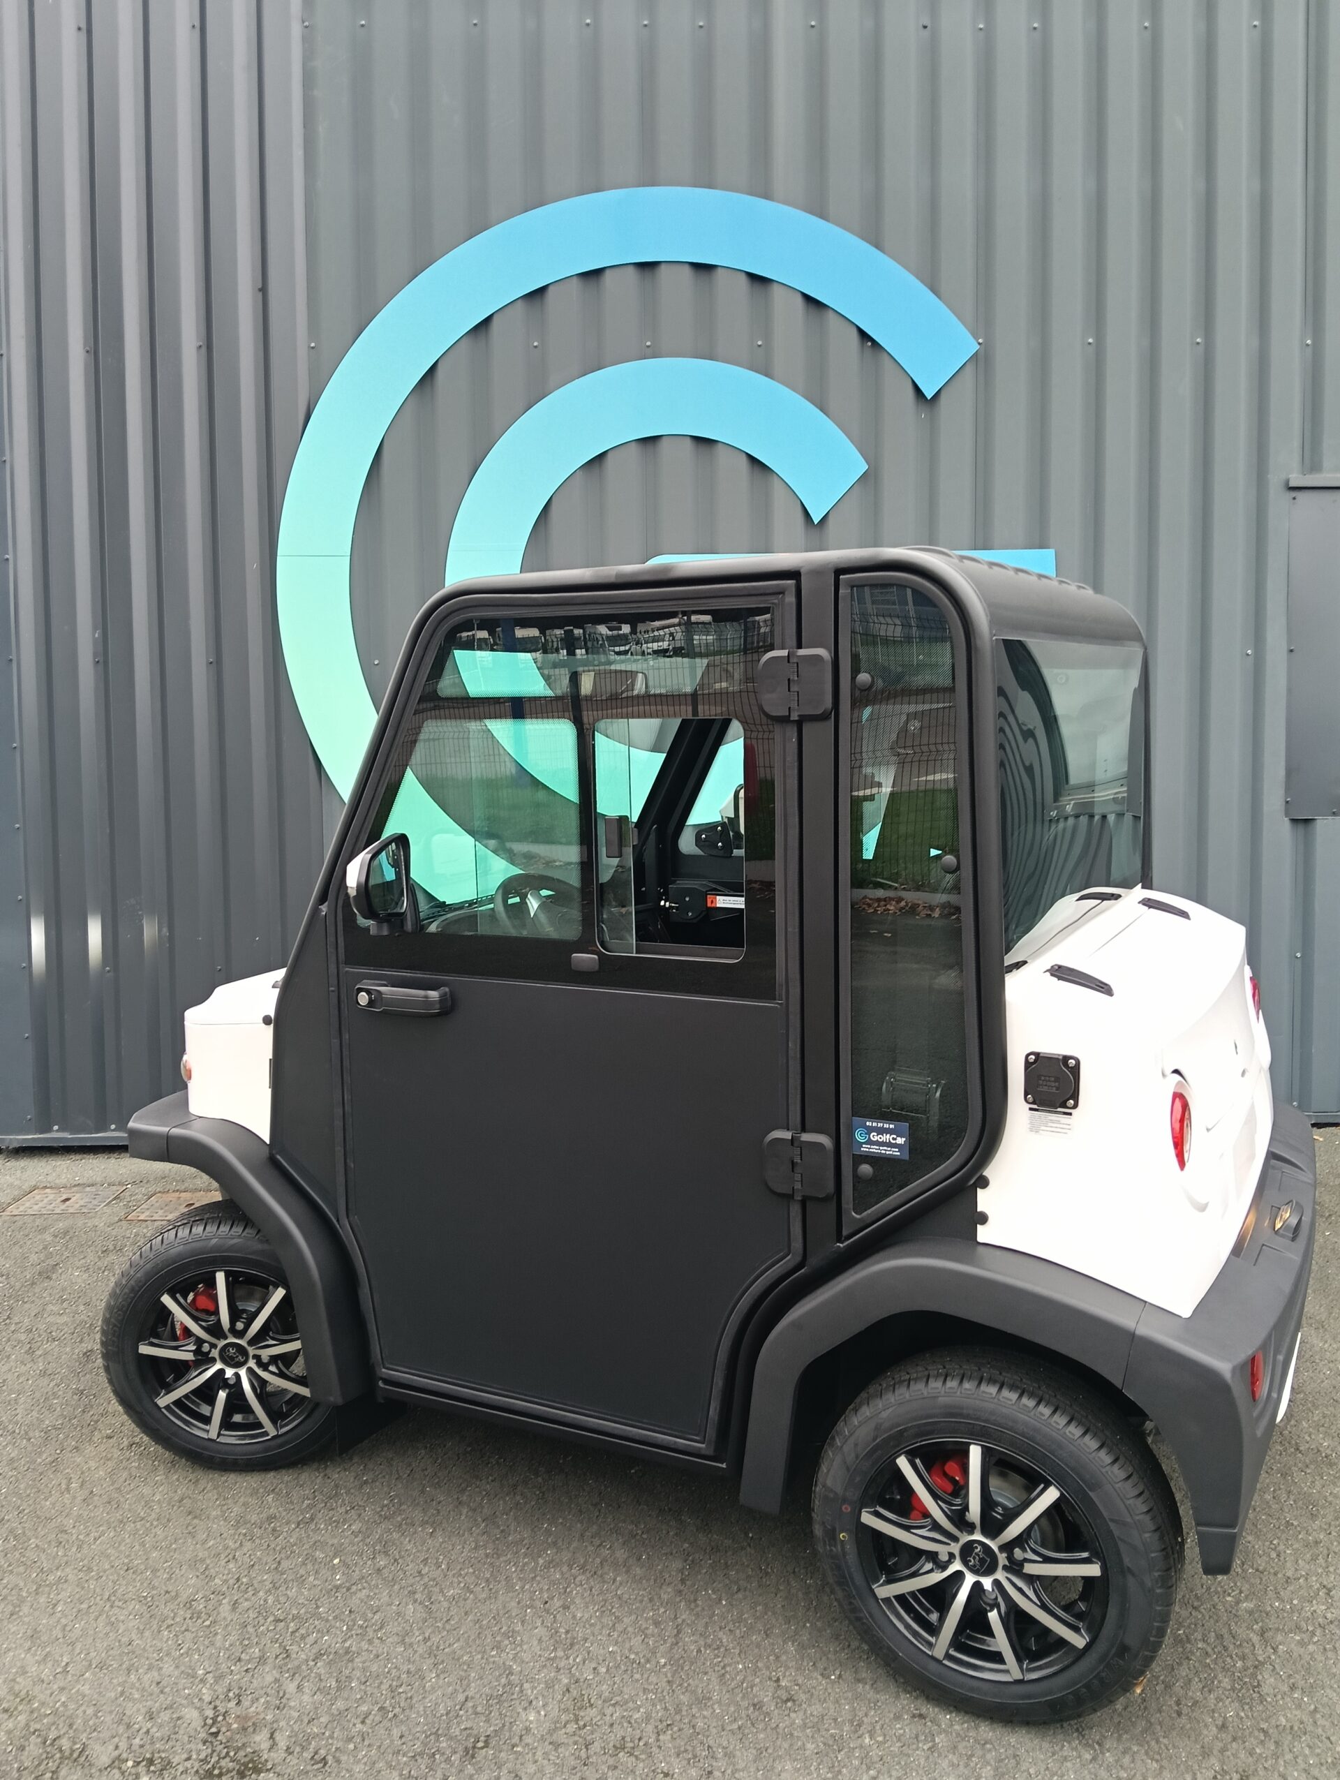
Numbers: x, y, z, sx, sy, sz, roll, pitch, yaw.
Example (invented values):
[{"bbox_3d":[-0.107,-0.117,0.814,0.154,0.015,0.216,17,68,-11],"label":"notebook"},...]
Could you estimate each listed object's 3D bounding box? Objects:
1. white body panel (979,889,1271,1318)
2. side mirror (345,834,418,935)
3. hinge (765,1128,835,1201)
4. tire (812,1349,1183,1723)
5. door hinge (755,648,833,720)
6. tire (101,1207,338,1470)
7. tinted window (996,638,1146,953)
[{"bbox_3d":[0.899,0.291,2.481,0.390,0.600,1.150,2,5,28],"label":"white body panel"},{"bbox_3d":[-0.519,-0.008,2.479,0.095,0.185,0.155,1,4,20],"label":"side mirror"},{"bbox_3d":[0.201,0.436,2.209,0.122,0.112,0.025,2,5,28],"label":"hinge"},{"bbox_3d":[0.476,0.969,2.061,0.535,0.530,0.165,2,5,27],"label":"tire"},{"bbox_3d":[0.191,-0.320,2.156,0.125,0.112,0.025,2,5,28],"label":"door hinge"},{"bbox_3d":[-0.858,0.914,2.778,0.535,0.530,0.165,-1,4,-1],"label":"tire"},{"bbox_3d":[0.776,-0.192,2.511,0.070,0.500,1.130,2,5,28],"label":"tinted window"}]

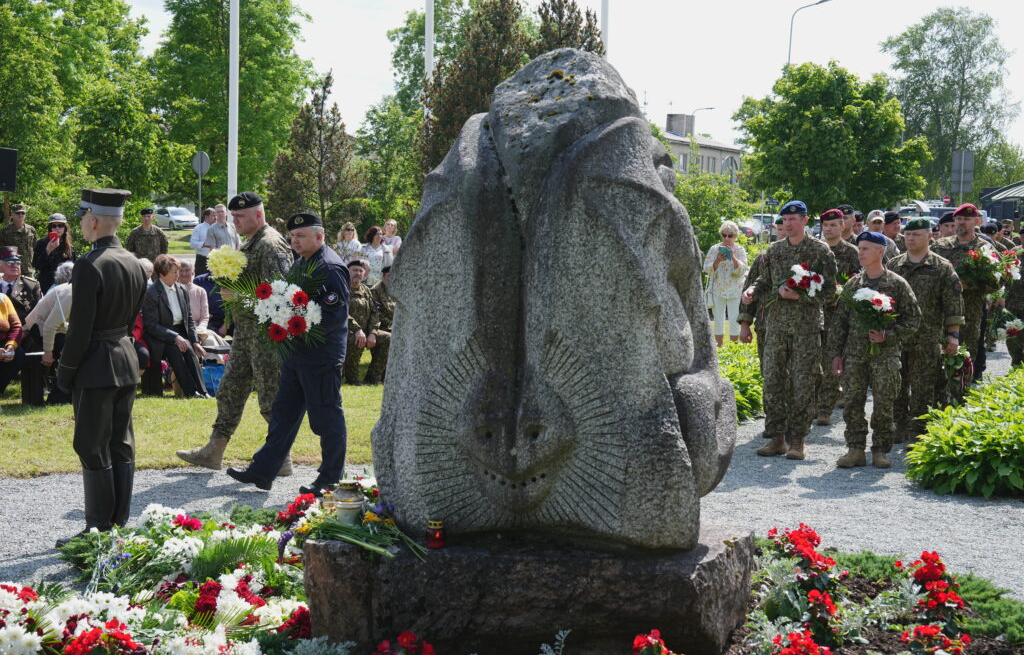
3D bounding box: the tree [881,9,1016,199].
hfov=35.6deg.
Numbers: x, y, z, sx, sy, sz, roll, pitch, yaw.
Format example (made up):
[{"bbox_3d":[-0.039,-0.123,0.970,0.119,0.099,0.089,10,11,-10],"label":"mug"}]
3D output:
[{"bbox_3d":[27.527,-12.492,100.000,8.700,15.000,8.200,1,4,0],"label":"tree"}]

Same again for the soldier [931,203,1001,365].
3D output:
[{"bbox_3d":[3.994,-0.132,14.000,0.620,1.900,0.450,3,4,18],"label":"soldier"}]

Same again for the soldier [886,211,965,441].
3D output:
[{"bbox_3d":[3.289,0.016,12.700,0.640,1.790,0.450,3,5,27],"label":"soldier"}]

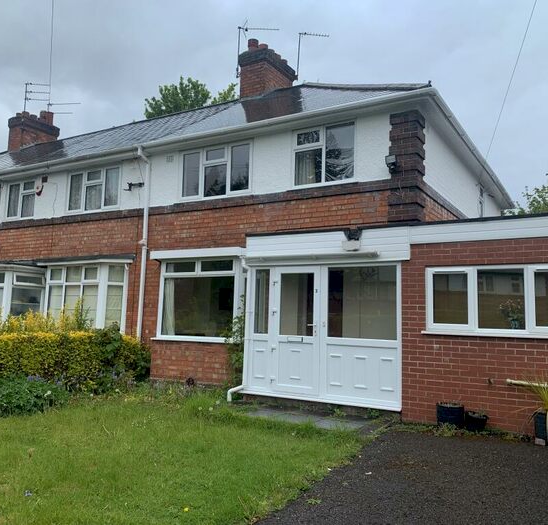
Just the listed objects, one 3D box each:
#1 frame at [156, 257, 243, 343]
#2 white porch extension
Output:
[{"bbox_3d":[-1.416,0.700,9.641,1.837,1.520,0.170,-2,-7,31],"label":"frame"},{"bbox_3d":[0.833,0.833,8.308,2.800,2.613,0.680,-2,-7,31],"label":"white porch extension"}]

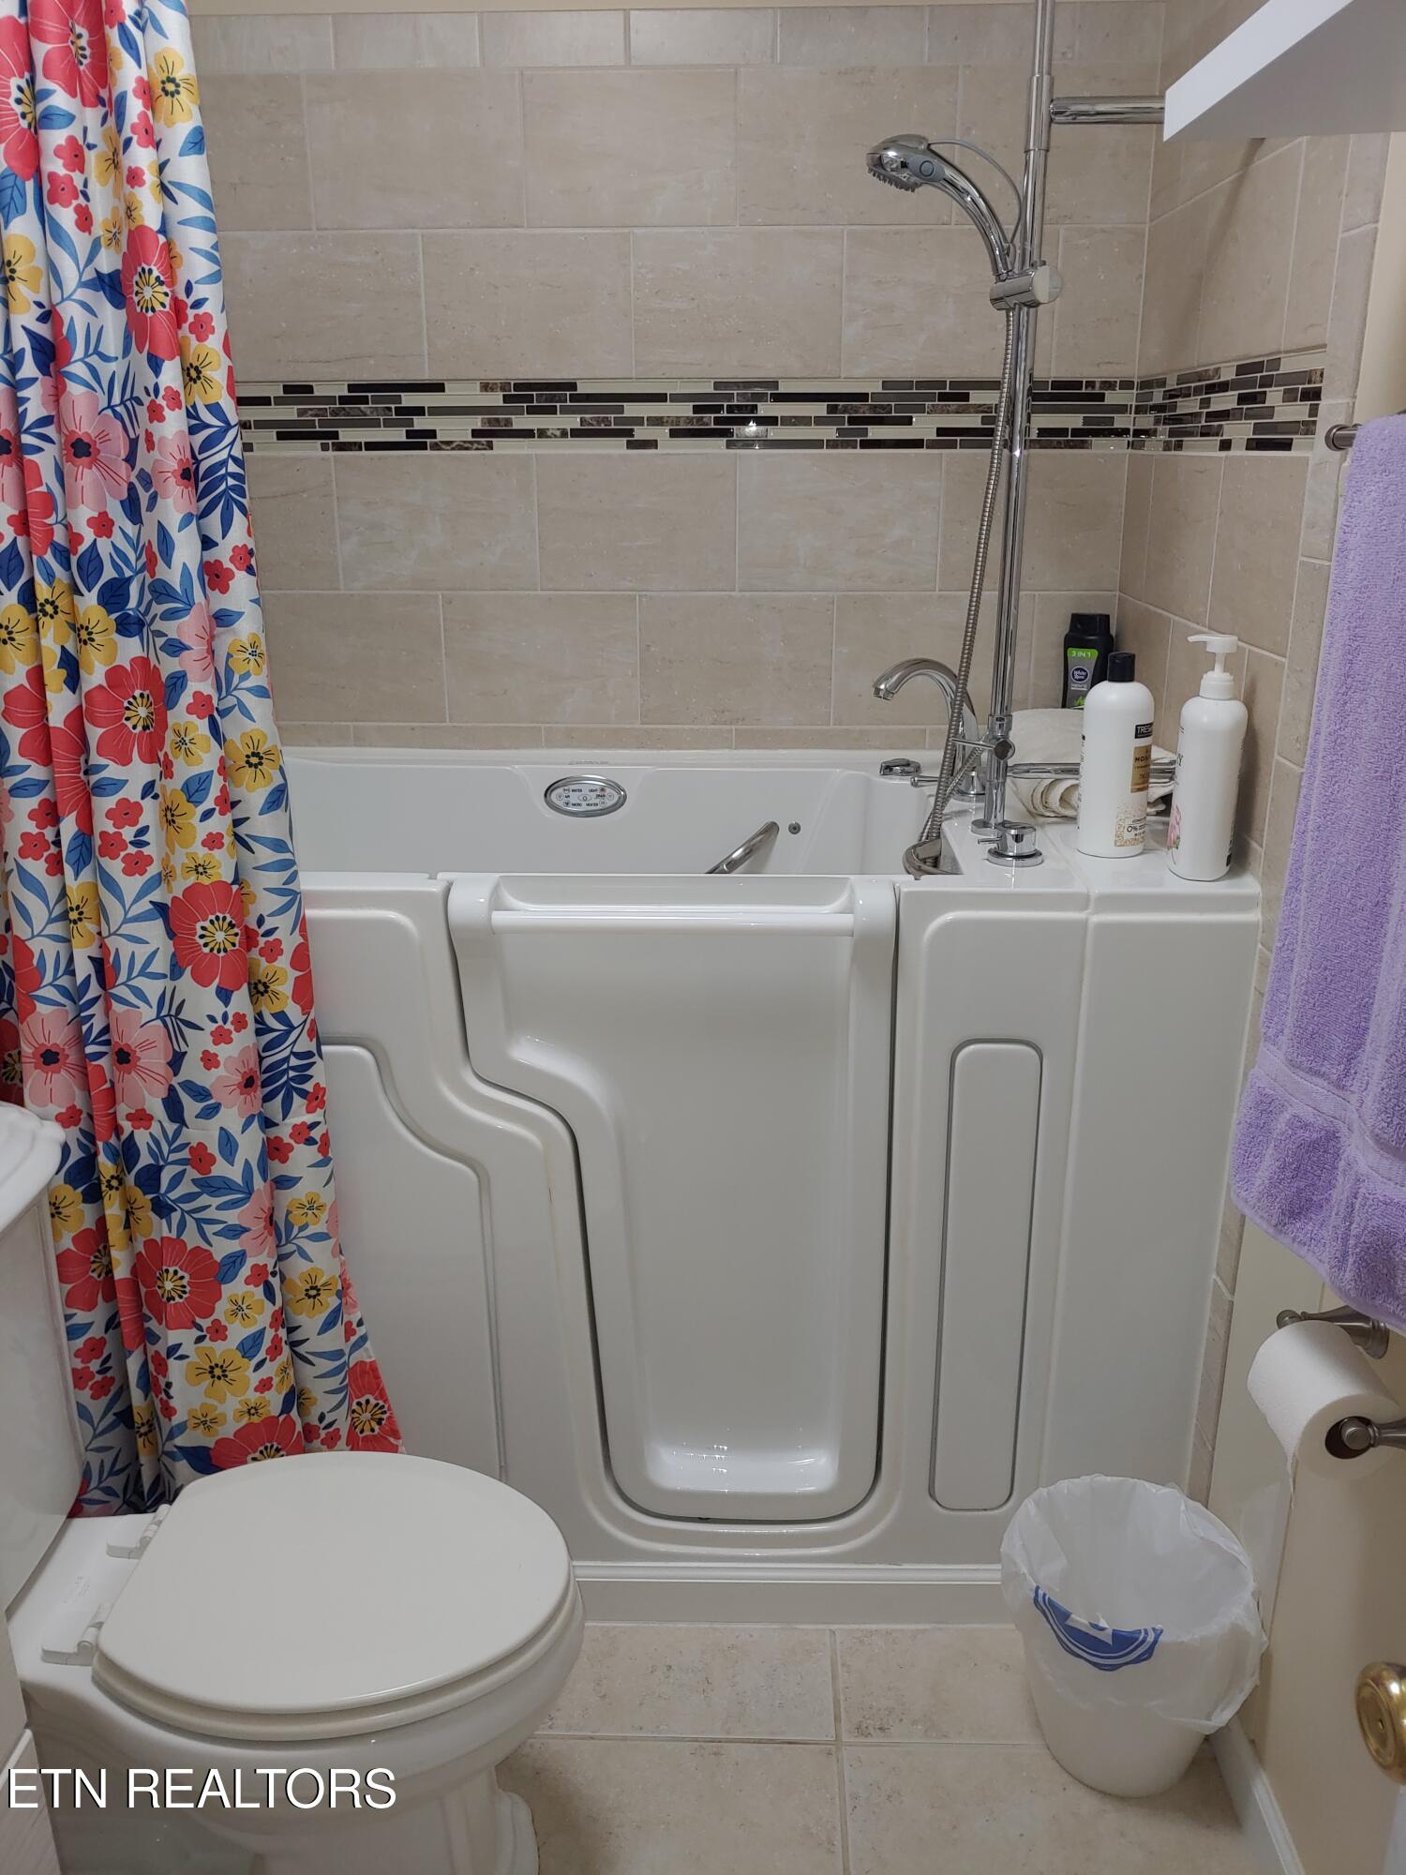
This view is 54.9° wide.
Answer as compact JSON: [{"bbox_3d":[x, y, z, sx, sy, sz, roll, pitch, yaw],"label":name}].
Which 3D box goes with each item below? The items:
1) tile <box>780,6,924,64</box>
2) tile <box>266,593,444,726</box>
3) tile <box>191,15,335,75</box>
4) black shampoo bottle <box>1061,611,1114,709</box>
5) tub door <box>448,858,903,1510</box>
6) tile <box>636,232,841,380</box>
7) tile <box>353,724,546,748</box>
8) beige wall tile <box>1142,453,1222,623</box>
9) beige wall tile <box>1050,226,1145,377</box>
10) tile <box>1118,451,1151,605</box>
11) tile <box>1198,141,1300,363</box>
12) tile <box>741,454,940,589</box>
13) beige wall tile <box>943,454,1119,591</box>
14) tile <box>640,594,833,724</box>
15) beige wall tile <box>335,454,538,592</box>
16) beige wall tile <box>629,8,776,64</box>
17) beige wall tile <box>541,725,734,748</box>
[{"bbox_3d":[0.204,-1.226,1.838,0.200,0.068,0.010,1,19,2],"label":"tile"},{"bbox_3d":[-0.555,-0.440,2.137,0.300,0.198,0.010,1,19,2],"label":"tile"},{"bbox_3d":[-0.619,-1.249,1.893,0.203,0.067,0.010,1,20,2],"label":"tile"},{"bbox_3d":[0.578,-0.376,2.038,0.080,0.221,0.047,15,24,37],"label":"black shampoo bottle"},{"bbox_3d":[-0.033,0.342,1.672,0.502,0.865,0.066,1,19,2],"label":"tub door"},{"bbox_3d":[0.053,-0.941,2.017,0.311,0.206,0.010,1,19,2],"label":"tile"},{"bbox_3d":[-0.405,-0.325,2.173,0.300,0.035,0.010,1,19,2],"label":"tile"},{"bbox_3d":[0.634,-0.529,1.785,0.010,0.203,0.305,1,20,2],"label":"beige wall tile"},{"bbox_3d":[0.569,-0.905,1.938,0.122,0.198,0.010,1,19,2],"label":"beige wall tile"},{"bbox_3d":[0.643,-0.606,1.993,0.010,0.203,0.137,1,20,2],"label":"tile"},{"bbox_3d":[0.628,-0.771,1.553,0.010,0.203,0.305,1,20,2],"label":"tile"},{"bbox_3d":[0.204,-0.623,2.049,0.300,0.198,0.010,1,19,2],"label":"tile"},{"bbox_3d":[0.503,-0.633,2.068,0.275,0.203,0.010,1,20,2],"label":"beige wall tile"},{"bbox_3d":[0.054,-0.446,2.172,0.311,0.206,0.010,1,19,2],"label":"tile"},{"bbox_3d":[-0.412,-0.643,2.104,0.305,0.203,0.010,1,20,2],"label":"beige wall tile"},{"bbox_3d":[0.000,-1.241,1.869,0.203,0.067,0.010,1,20,2],"label":"beige wall tile"},{"bbox_3d":[-0.102,-0.322,2.164,0.300,0.035,0.010,1,19,2],"label":"beige wall tile"}]

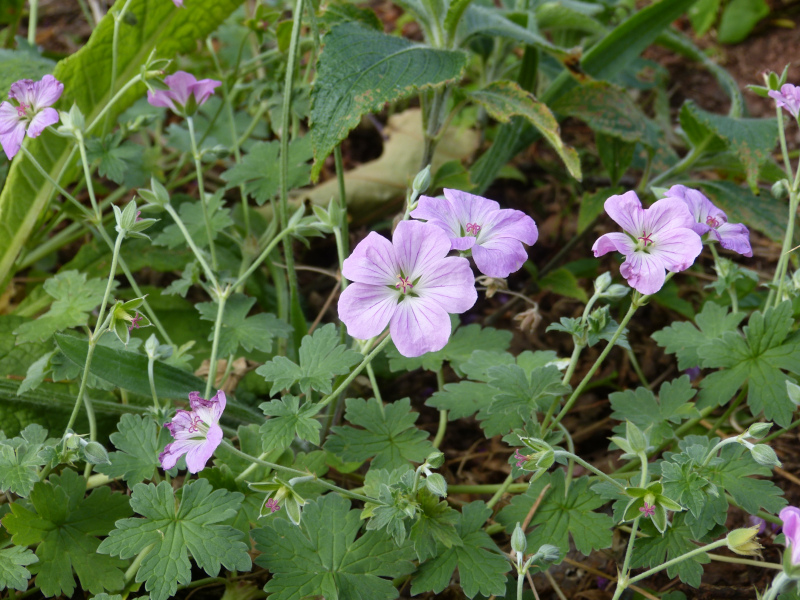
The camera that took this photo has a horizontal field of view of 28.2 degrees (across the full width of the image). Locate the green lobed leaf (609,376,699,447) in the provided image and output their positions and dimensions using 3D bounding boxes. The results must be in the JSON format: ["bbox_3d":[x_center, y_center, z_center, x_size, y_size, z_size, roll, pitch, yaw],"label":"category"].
[{"bbox_3d":[0.086,0.038,0.540,0.030,0.009,0.029,0,45,0],"label":"green lobed leaf"}]

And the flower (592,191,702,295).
[{"bbox_3d":[0.078,-0.018,0.505,0.035,0.012,0.034,0,69,13],"label":"flower"}]

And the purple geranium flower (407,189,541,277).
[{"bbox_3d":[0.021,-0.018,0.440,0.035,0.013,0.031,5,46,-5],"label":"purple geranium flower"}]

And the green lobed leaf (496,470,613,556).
[{"bbox_3d":[0.050,0.067,0.505,0.038,0.010,0.035,-4,52,-4],"label":"green lobed leaf"}]

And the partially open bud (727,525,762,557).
[{"bbox_3d":[0.098,0.069,0.455,0.010,0.009,0.009,-6,0,8],"label":"partially open bud"}]

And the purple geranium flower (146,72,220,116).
[{"bbox_3d":[-0.083,-0.079,0.610,0.029,0.018,0.027,0,-6,0],"label":"purple geranium flower"}]

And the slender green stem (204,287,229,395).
[{"bbox_3d":[-0.059,0.014,0.520,0.004,0.037,0.004,7,11,0],"label":"slender green stem"}]

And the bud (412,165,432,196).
[{"bbox_3d":[0.007,-0.037,0.490,0.005,0.010,0.005,27,0,0],"label":"bud"}]

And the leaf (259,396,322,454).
[{"bbox_3d":[-0.034,0.039,0.490,0.018,0.005,0.018,7,50,6],"label":"leaf"}]

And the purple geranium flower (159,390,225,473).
[{"bbox_3d":[-0.063,0.040,0.485,0.022,0.024,0.013,0,-21,41],"label":"purple geranium flower"}]

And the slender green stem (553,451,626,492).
[{"bbox_3d":[0.057,0.051,0.475,0.025,0.003,0.002,29,0,0],"label":"slender green stem"}]

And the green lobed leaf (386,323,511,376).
[{"bbox_3d":[0.018,0.016,0.560,0.043,0.008,0.033,0,32,0],"label":"green lobed leaf"}]

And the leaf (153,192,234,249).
[{"bbox_3d":[-0.083,-0.032,0.640,0.032,0.008,0.027,0,40,0],"label":"leaf"}]

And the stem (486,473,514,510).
[{"bbox_3d":[0.033,0.062,0.517,0.002,0.016,0.002,35,19,0],"label":"stem"}]

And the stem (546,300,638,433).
[{"bbox_3d":[0.061,0.021,0.500,0.002,0.049,0.003,33,-7,0],"label":"stem"}]

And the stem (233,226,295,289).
[{"bbox_3d":[-0.045,-0.014,0.530,0.003,0.029,0.003,45,8,0],"label":"stem"}]

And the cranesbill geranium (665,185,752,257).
[{"bbox_3d":[0.102,-0.026,0.530,0.030,0.014,0.027,11,38,-9],"label":"cranesbill geranium"}]

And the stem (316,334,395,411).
[{"bbox_3d":[-0.014,0.023,0.509,0.002,0.037,0.002,46,20,0],"label":"stem"}]

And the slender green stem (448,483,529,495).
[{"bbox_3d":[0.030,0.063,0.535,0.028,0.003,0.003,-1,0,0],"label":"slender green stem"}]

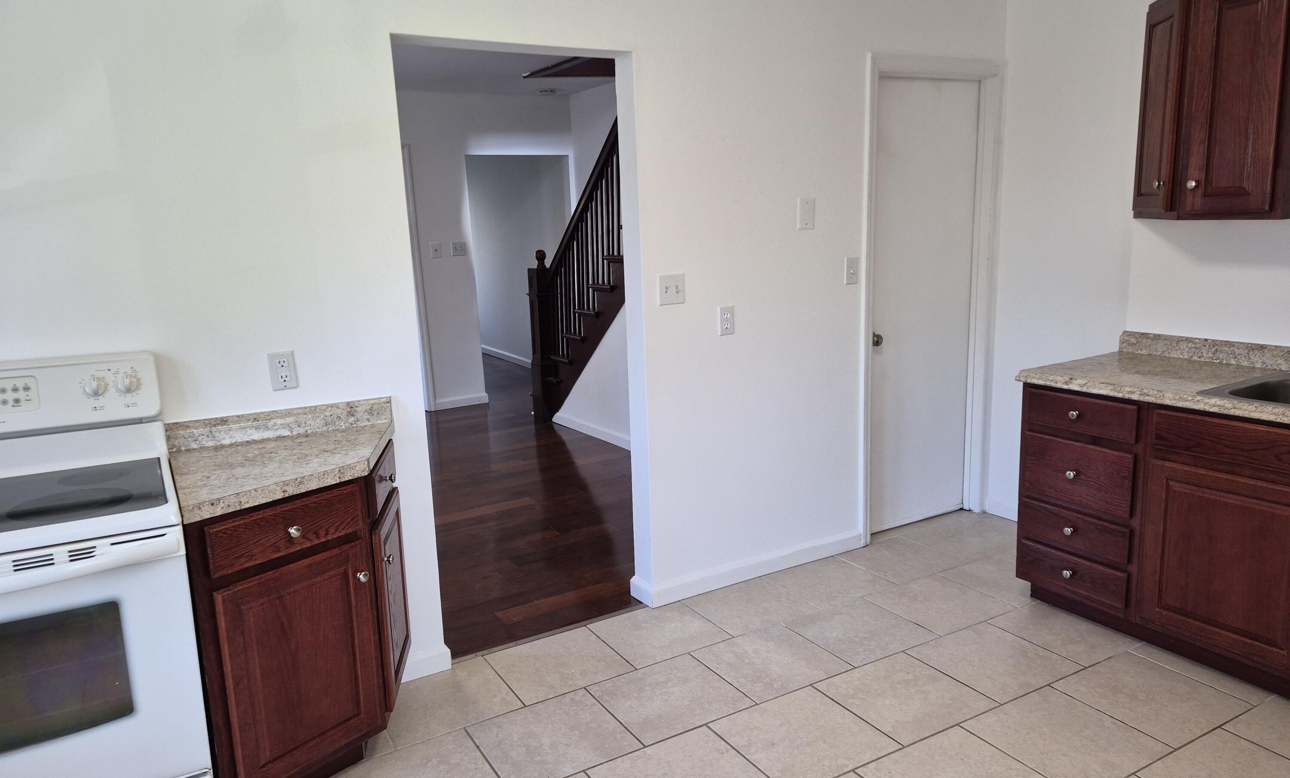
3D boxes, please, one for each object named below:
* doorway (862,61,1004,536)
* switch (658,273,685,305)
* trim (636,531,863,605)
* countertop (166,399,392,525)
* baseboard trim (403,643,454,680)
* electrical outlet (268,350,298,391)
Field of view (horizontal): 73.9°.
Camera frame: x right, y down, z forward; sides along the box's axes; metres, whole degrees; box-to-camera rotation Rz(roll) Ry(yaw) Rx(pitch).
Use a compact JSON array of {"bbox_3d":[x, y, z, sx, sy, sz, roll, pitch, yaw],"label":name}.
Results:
[{"bbox_3d":[1.292,-0.399,3.978,0.833,2.153,0.151,-8,12,-29],"label":"doorway"},{"bbox_3d":[0.106,-0.371,3.208,0.115,0.114,0.013,-8,12,-29],"label":"switch"},{"bbox_3d":[0.477,0.734,3.691,1.139,0.096,0.145,-8,12,-29],"label":"trim"},{"bbox_3d":[-0.928,0.167,2.335,0.636,0.119,0.622,-8,12,-29],"label":"countertop"},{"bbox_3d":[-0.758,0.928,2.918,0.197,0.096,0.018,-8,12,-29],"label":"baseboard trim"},{"bbox_3d":[-1.081,-0.053,2.566,0.072,0.114,0.010,-8,12,-29],"label":"electrical outlet"}]

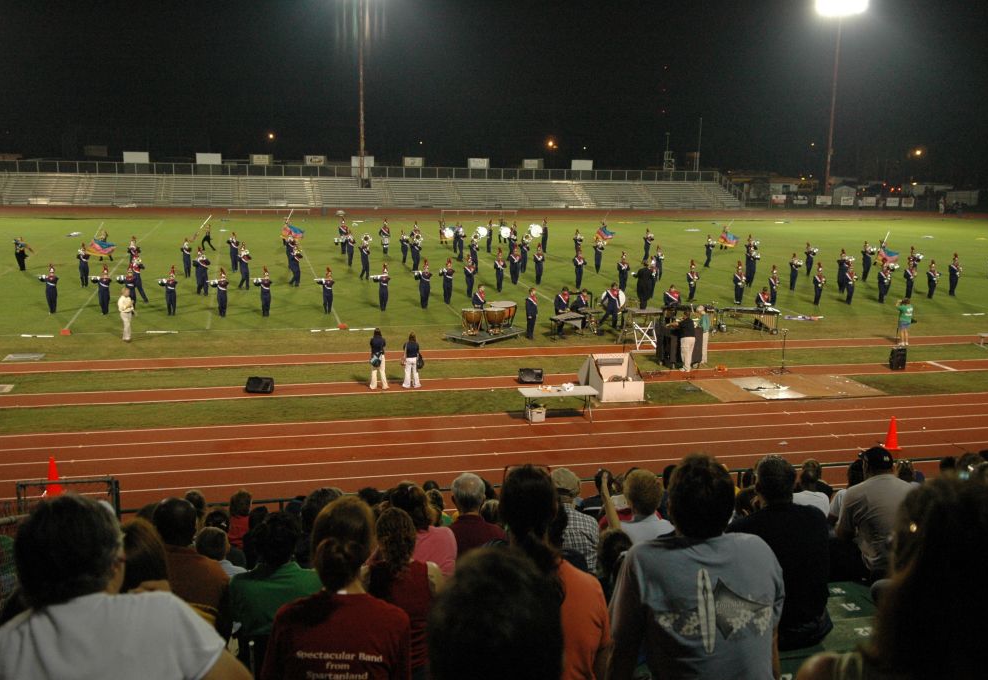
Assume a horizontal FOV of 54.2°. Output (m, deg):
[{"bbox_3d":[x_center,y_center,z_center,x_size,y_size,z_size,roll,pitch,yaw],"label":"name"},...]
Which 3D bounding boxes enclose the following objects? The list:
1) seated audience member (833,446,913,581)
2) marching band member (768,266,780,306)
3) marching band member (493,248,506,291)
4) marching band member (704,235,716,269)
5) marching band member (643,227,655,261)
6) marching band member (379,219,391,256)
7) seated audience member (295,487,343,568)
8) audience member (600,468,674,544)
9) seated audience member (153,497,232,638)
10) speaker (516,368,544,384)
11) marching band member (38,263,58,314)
[{"bbox_3d":[2.416,1.259,6.448,0.540,1.250,0.820,1,12,-3],"label":"seated audience member"},{"bbox_3d":[11.932,-2.288,40.965,0.430,1.760,0.390,-3,13,-20],"label":"marching band member"},{"bbox_3d":[0.264,-3.078,42.472,0.530,1.955,0.440,-1,12,-14],"label":"marching band member"},{"bbox_3d":[11.714,-4.784,52.240,0.500,1.730,0.530,-5,13,-30],"label":"marching band member"},{"bbox_3d":[8.510,-5.196,53.394,0.500,1.860,0.530,-5,13,-30],"label":"marching band member"},{"bbox_3d":[-6.090,-5.780,53.848,0.620,2.032,0.600,-1,11,-12],"label":"marching band member"},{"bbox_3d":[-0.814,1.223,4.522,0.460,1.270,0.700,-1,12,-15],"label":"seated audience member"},{"bbox_3d":[0.560,1.118,4.335,0.500,1.270,0.700,-1,12,-15],"label":"audience member"},{"bbox_3d":[-1.346,1.241,4.274,0.520,1.300,0.800,0,12,-8],"label":"seated audience member"},{"bbox_3d":[1.094,1.025,27.785,0.670,0.380,0.430,0,12,-8],"label":"speaker"},{"bbox_3d":[-16.102,-1.858,35.007,0.720,1.810,0.420,-2,13,-16],"label":"marching band member"}]

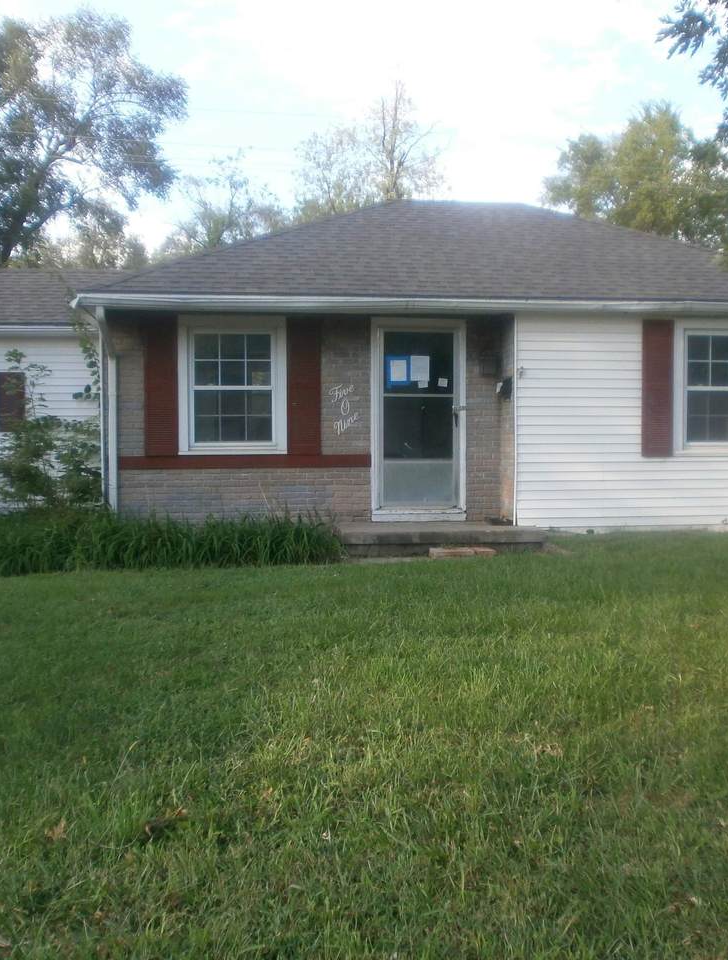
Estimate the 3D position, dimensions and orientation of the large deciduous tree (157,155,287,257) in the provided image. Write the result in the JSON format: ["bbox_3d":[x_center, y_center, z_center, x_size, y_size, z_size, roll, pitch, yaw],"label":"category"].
[{"bbox_3d":[-5.254,-6.162,37.218,6.000,11.809,6.000,0,2,-6],"label":"large deciduous tree"}]

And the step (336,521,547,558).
[{"bbox_3d":[0.707,0.635,10.699,2.121,0.270,1.420,0,2,-6],"label":"step"}]

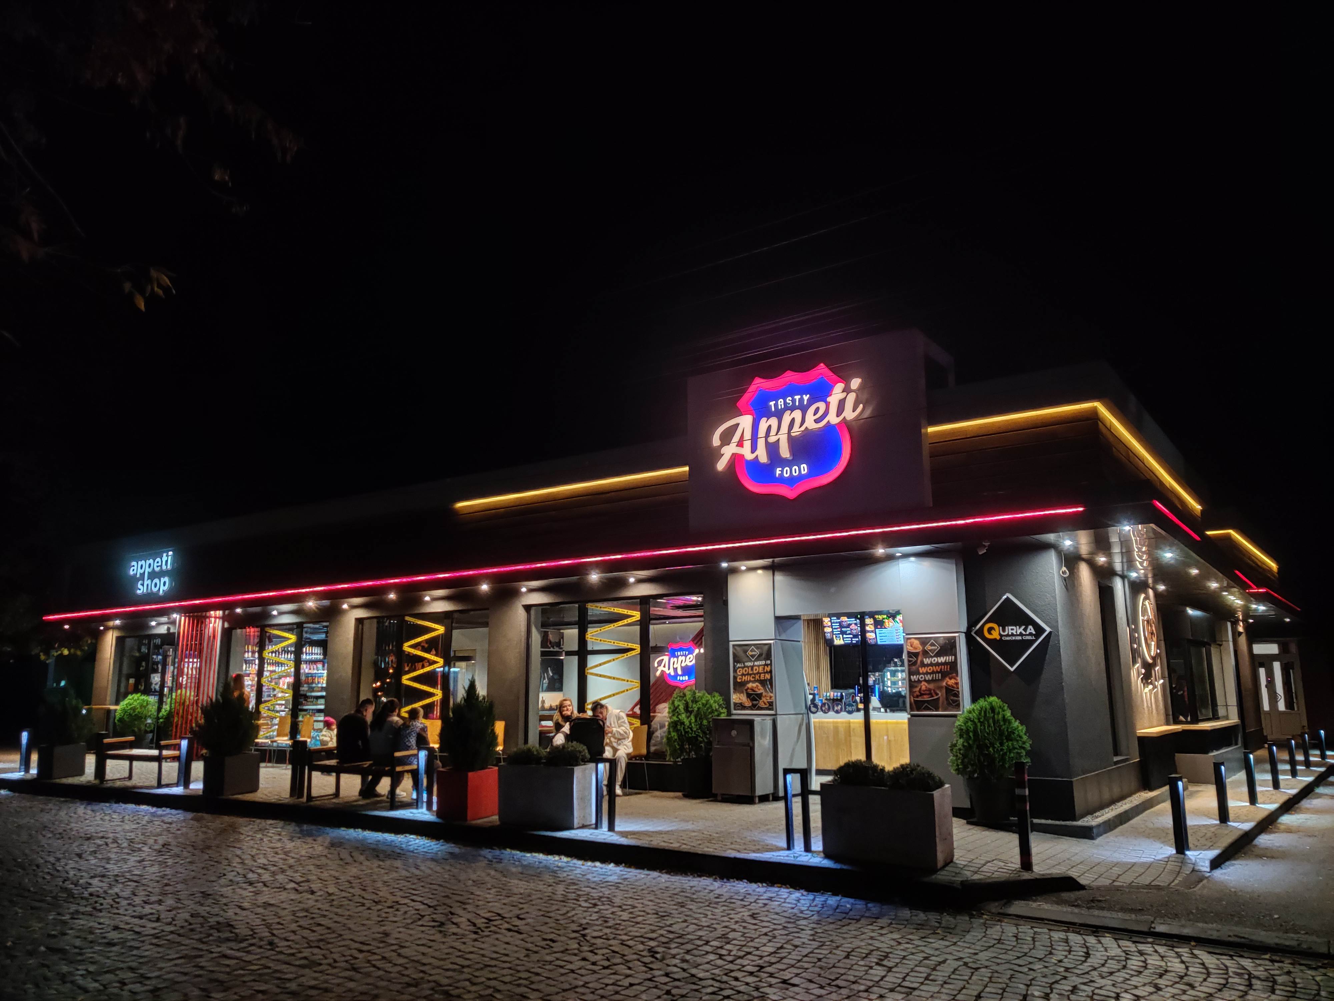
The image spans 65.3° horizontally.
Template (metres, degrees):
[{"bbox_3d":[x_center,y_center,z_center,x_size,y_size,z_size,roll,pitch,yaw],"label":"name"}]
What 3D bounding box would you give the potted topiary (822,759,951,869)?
[{"bbox_3d":[1.823,2.579,8.685,0.975,0.775,0.460,-8,-14,34],"label":"potted topiary"}]

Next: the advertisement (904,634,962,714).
[{"bbox_3d":[3.087,1.998,11.983,0.654,0.906,0.040,-8,-13,36],"label":"advertisement"}]

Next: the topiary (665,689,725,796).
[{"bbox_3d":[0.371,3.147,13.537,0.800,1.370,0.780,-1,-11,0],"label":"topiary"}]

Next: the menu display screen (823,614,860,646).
[{"bbox_3d":[3.249,2.360,18.861,0.857,0.557,0.060,-8,3,36],"label":"menu display screen"}]

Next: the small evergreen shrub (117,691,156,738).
[{"bbox_3d":[-10.233,4.138,20.053,0.730,0.840,0.730,-8,-14,33],"label":"small evergreen shrub"}]

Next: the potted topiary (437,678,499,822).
[{"bbox_3d":[-2.162,2.669,11.290,0.570,1.451,0.570,-8,-14,33],"label":"potted topiary"}]

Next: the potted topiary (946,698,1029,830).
[{"bbox_3d":[3.303,2.643,10.731,0.900,1.250,0.880,-8,-13,33],"label":"potted topiary"}]

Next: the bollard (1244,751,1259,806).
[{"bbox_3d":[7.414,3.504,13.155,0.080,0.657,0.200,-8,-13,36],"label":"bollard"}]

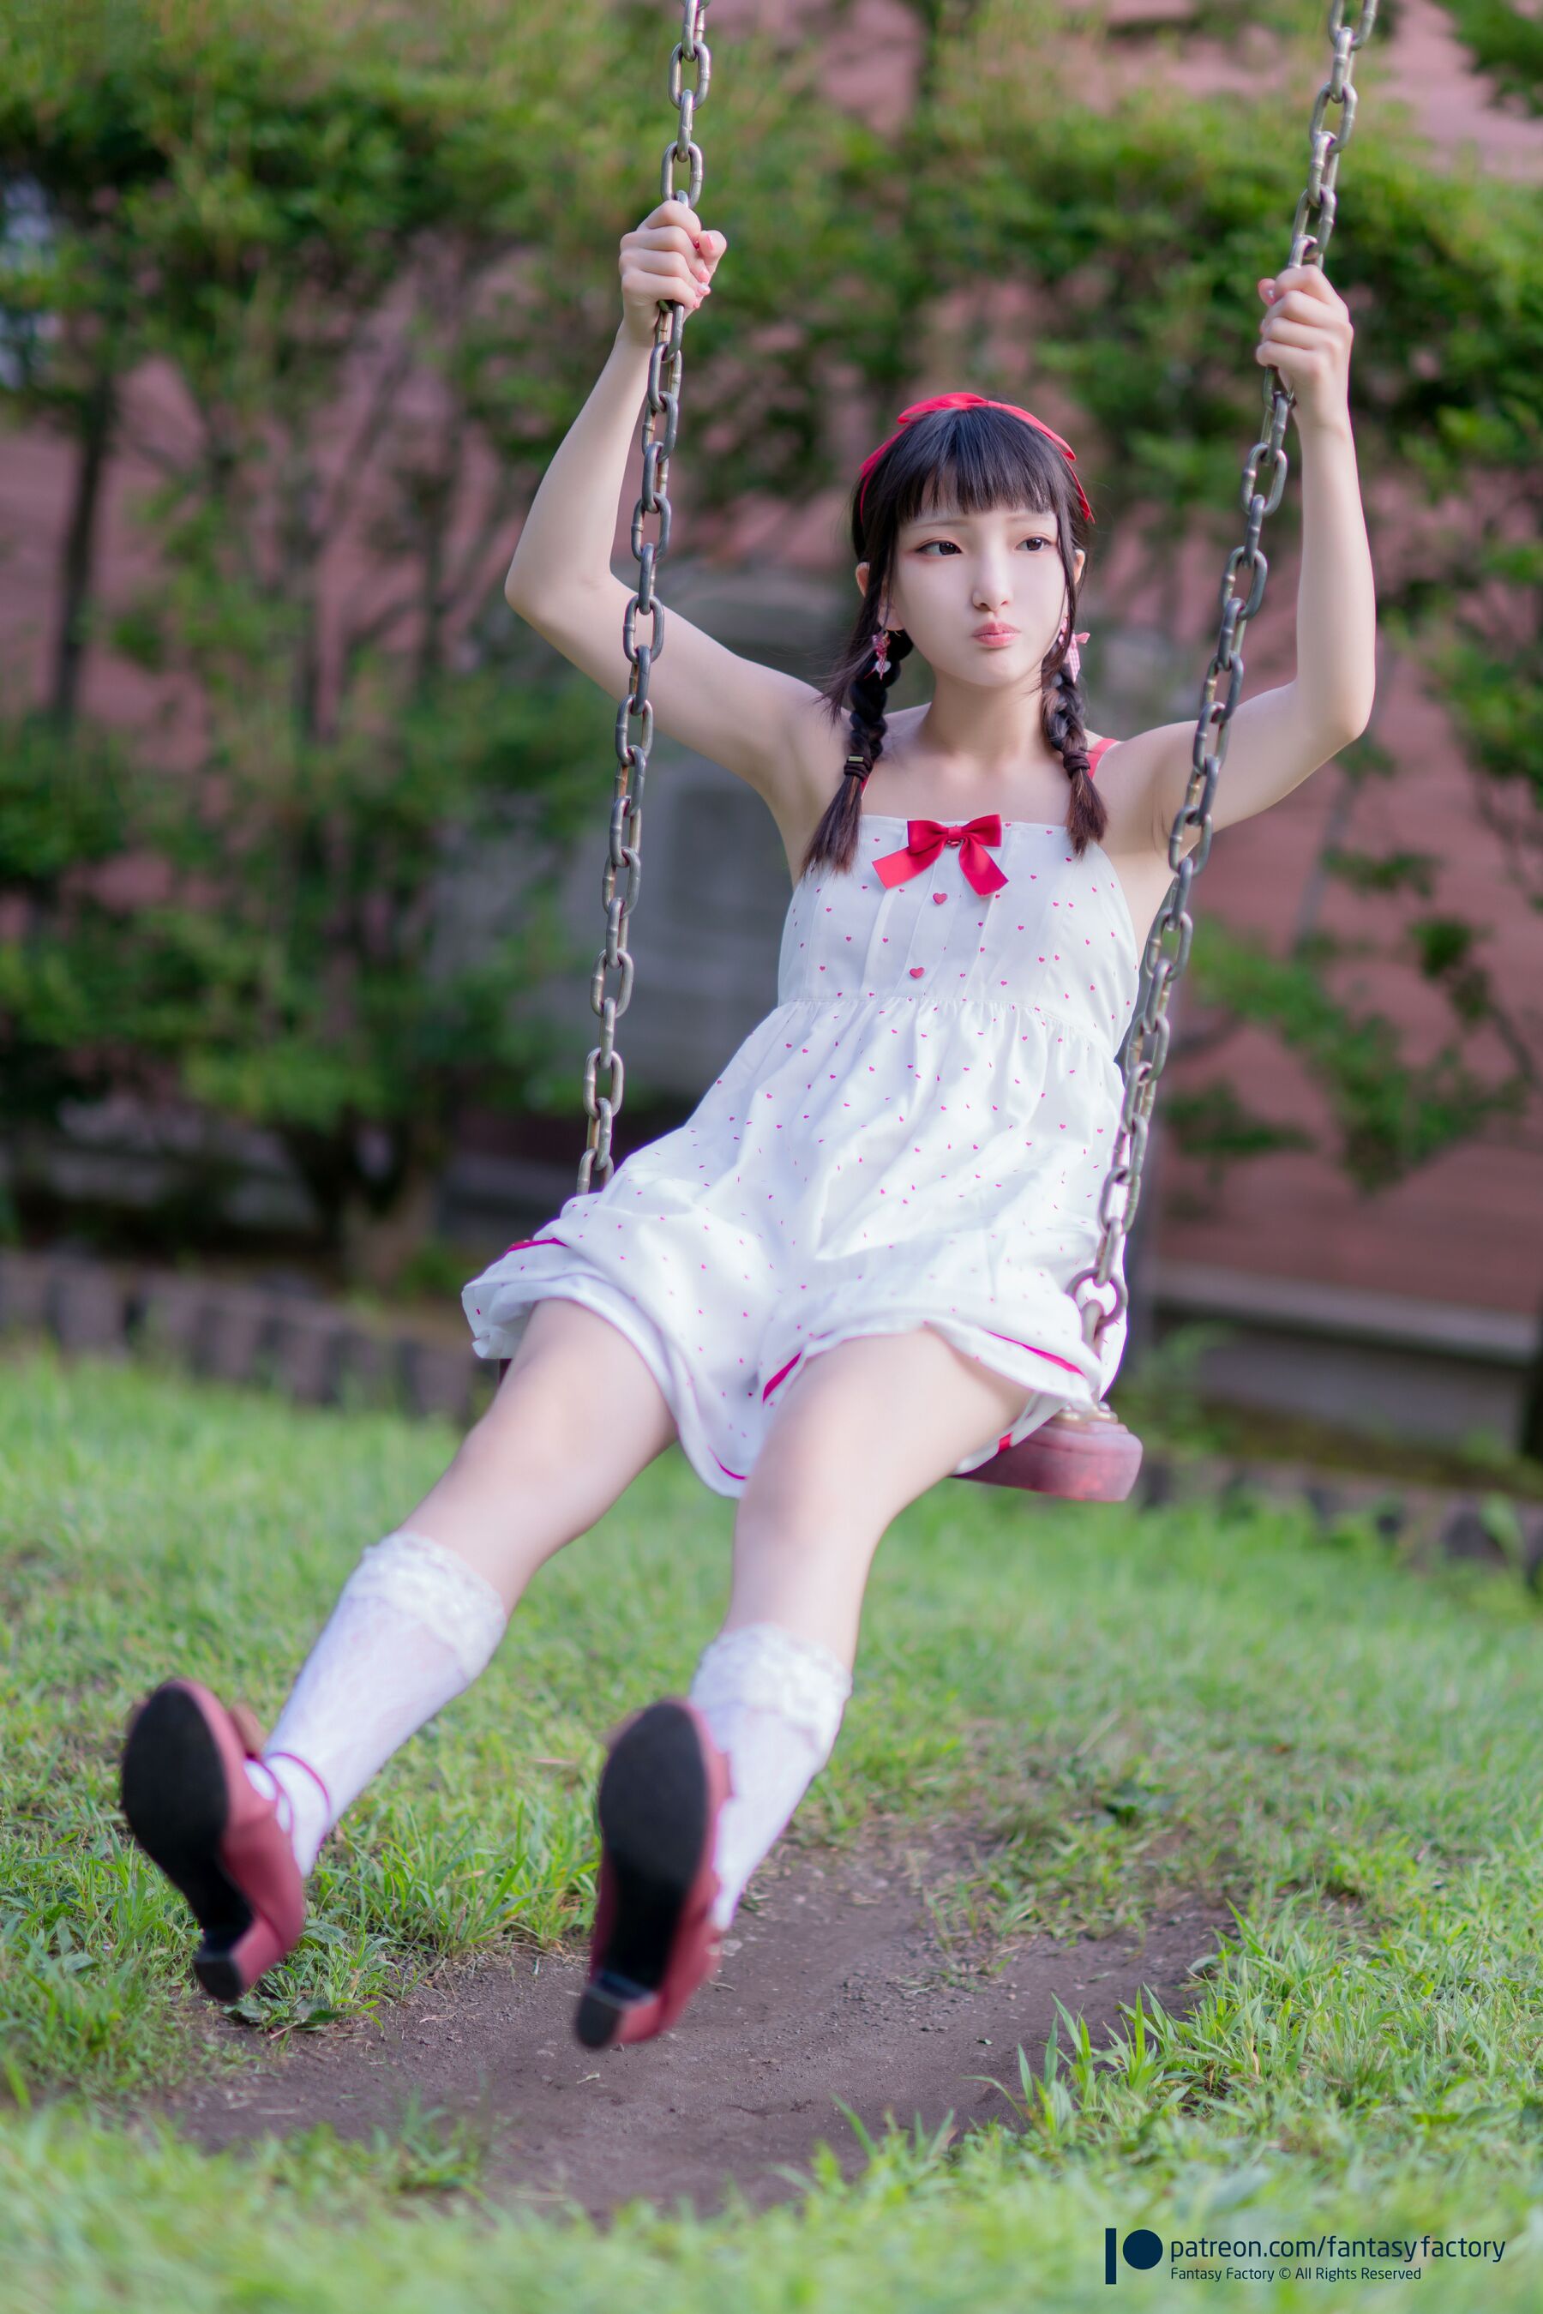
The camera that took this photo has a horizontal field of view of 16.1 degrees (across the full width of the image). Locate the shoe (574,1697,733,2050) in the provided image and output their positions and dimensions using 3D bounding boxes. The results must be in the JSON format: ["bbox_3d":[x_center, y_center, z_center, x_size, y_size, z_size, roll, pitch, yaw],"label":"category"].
[{"bbox_3d":[-0.063,0.439,3.456,0.084,0.249,0.130,18,17,17],"label":"shoe"}]

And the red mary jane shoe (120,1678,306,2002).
[{"bbox_3d":[-0.341,0.400,3.433,0.084,0.245,0.130,2,29,18],"label":"red mary jane shoe"}]

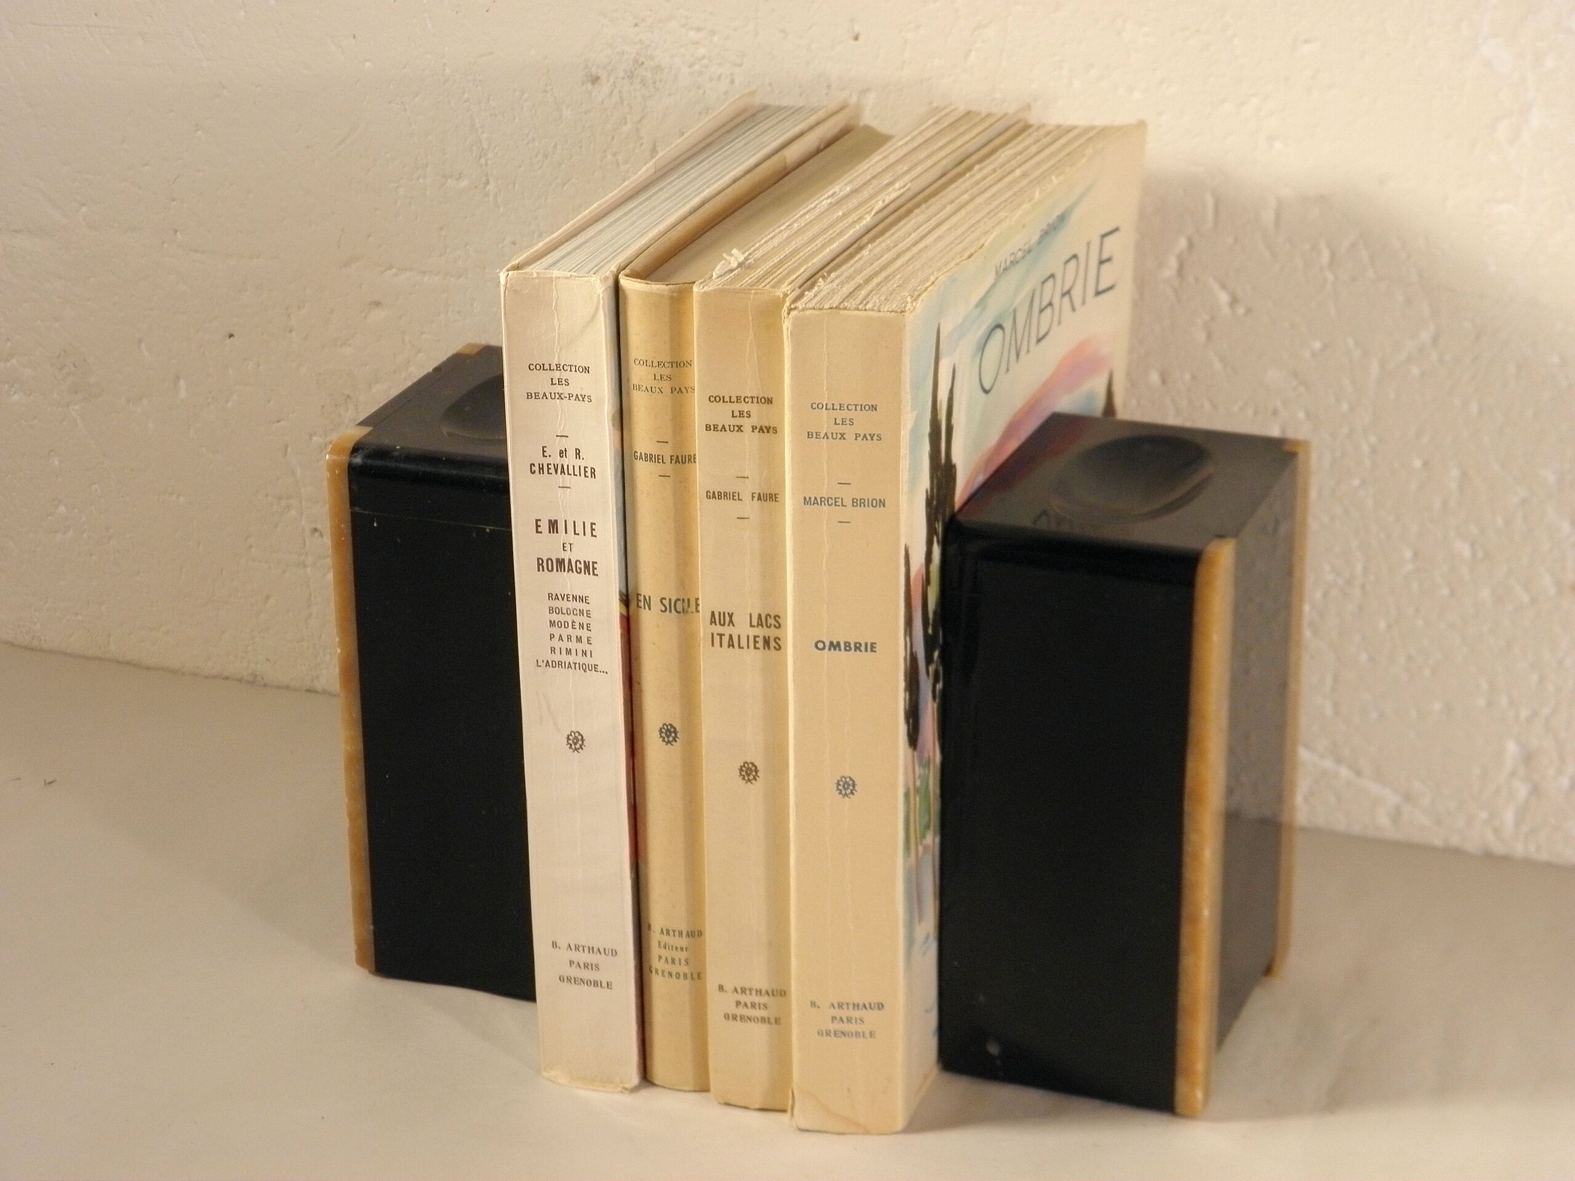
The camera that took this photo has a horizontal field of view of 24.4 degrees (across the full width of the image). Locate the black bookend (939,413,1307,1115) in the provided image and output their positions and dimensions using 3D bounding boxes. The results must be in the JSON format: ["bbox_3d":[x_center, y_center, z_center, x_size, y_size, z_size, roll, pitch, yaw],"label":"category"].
[{"bbox_3d":[0.086,0.043,0.931,0.068,0.150,0.087,8,24,20],"label":"black bookend"}]

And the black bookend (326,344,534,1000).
[{"bbox_3d":[-0.070,0.022,0.987,0.068,0.150,0.087,8,24,19],"label":"black bookend"}]

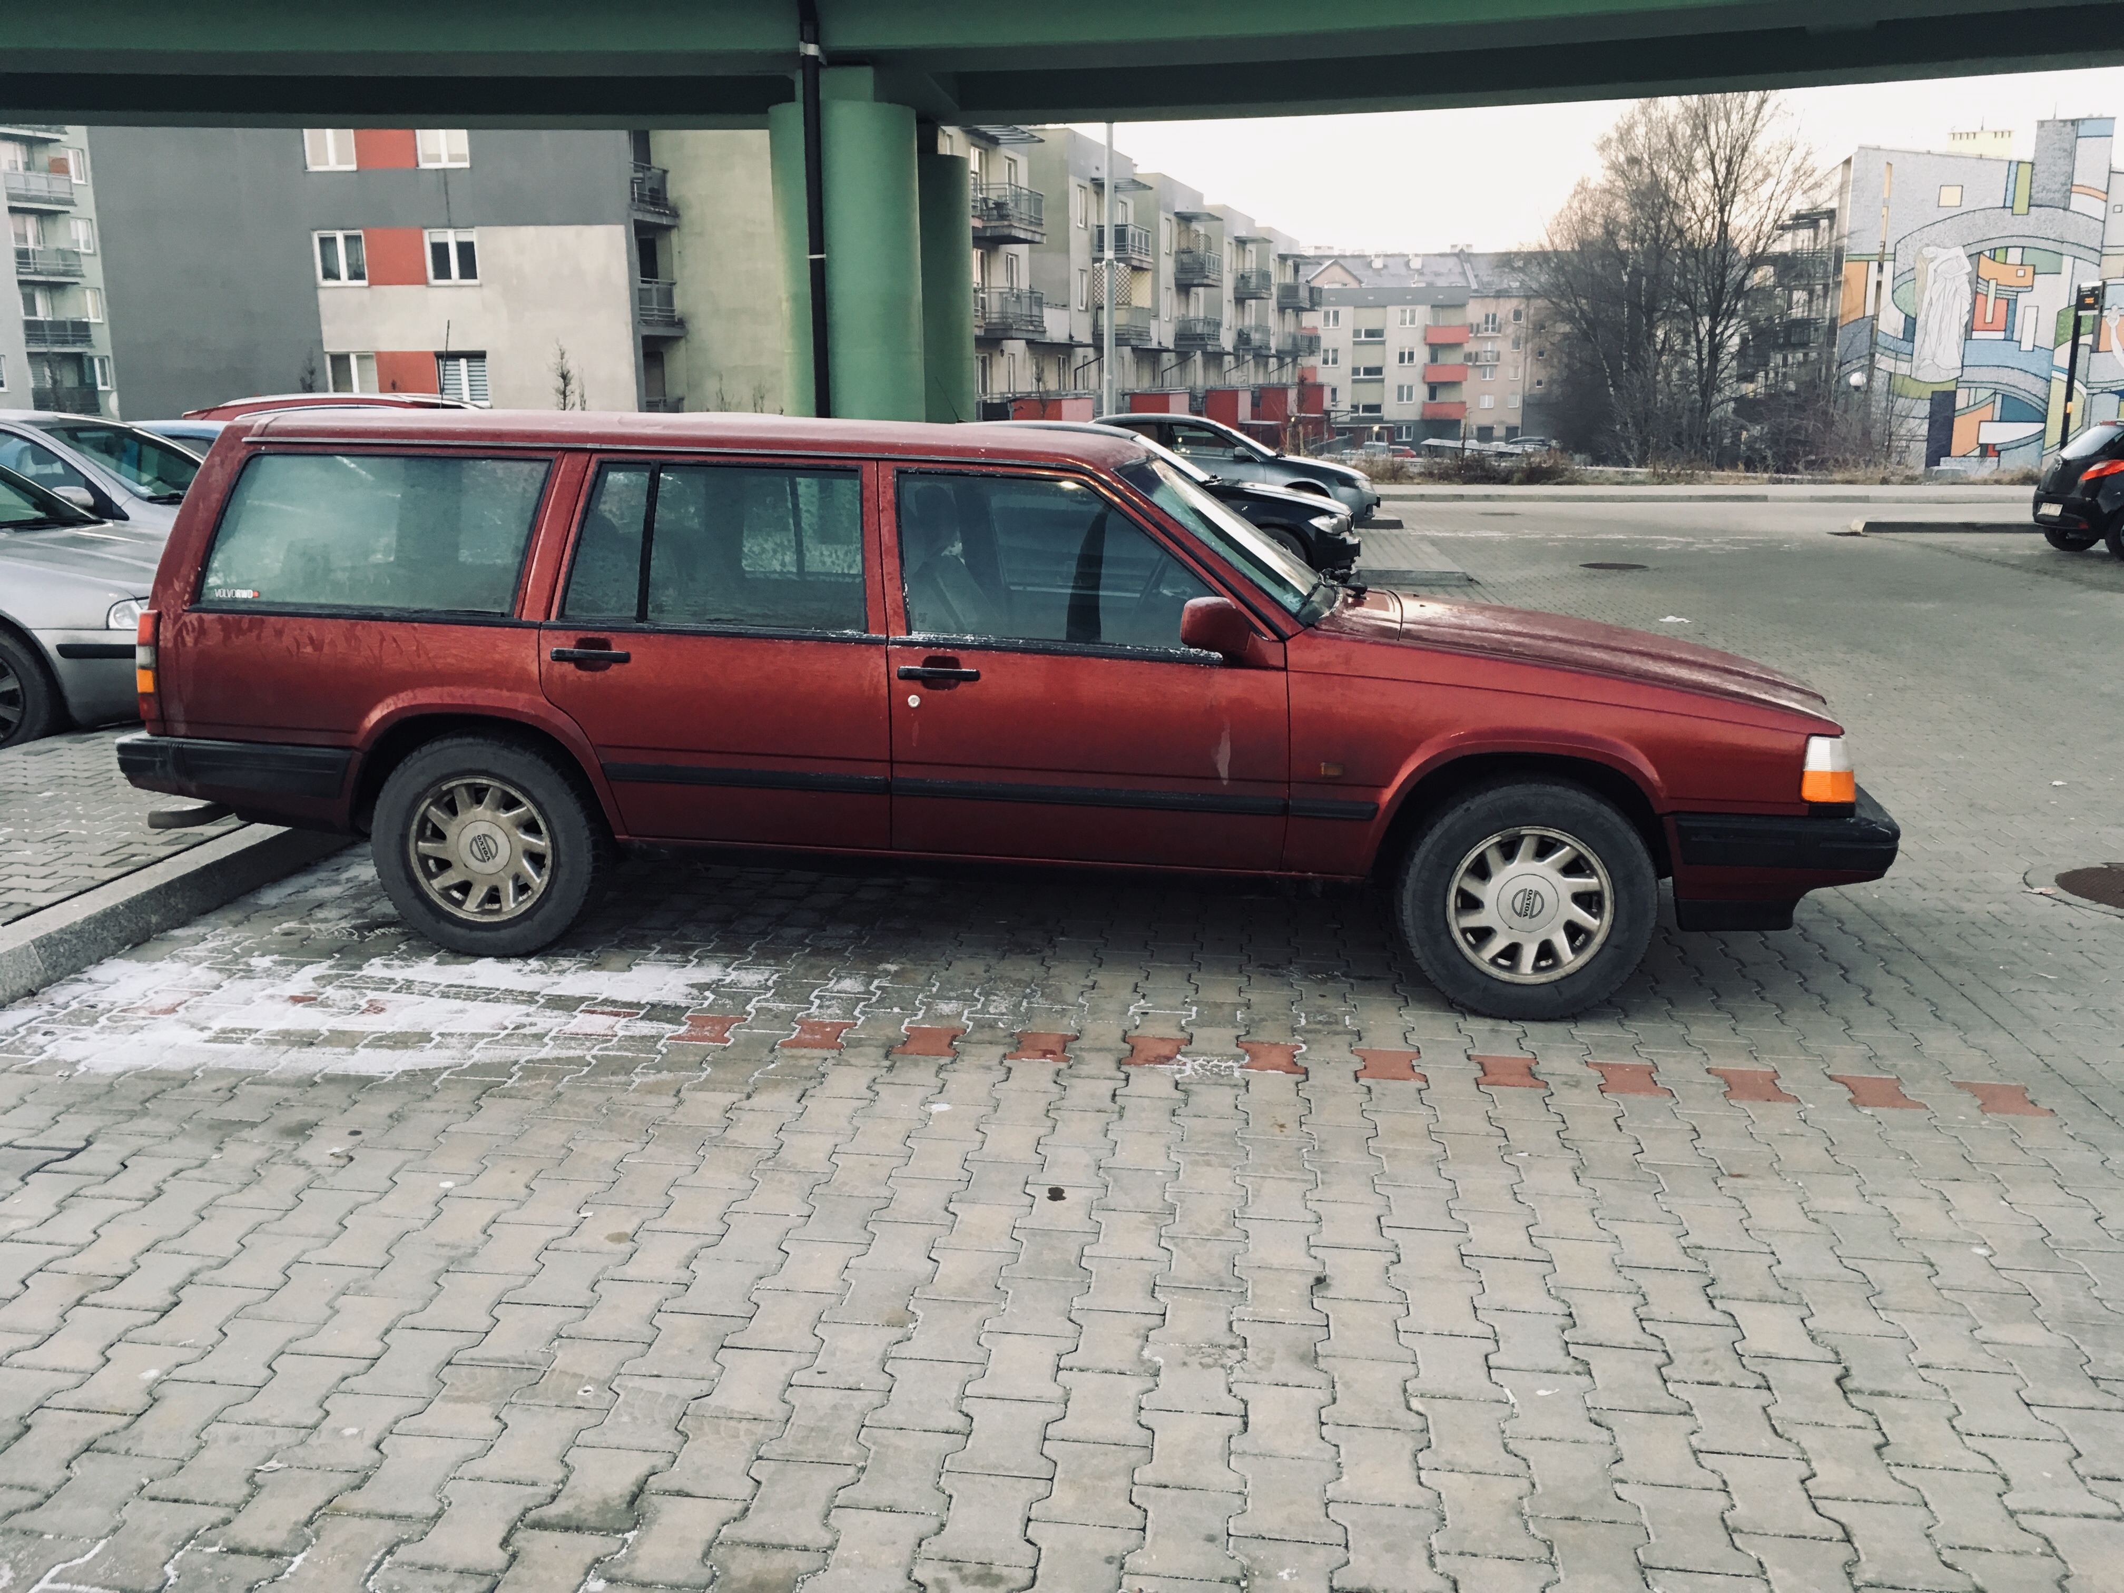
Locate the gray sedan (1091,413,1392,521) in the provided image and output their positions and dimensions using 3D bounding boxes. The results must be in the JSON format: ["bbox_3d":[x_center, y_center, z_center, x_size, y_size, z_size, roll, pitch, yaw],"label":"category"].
[{"bbox_3d":[1.537,-3.893,21.591,4.600,1.450,1.780,1,12,6],"label":"gray sedan"}]

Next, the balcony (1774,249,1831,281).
[{"bbox_3d":[31.646,-22.680,76.000,1.200,1.300,2.500,-3,12,-15],"label":"balcony"}]

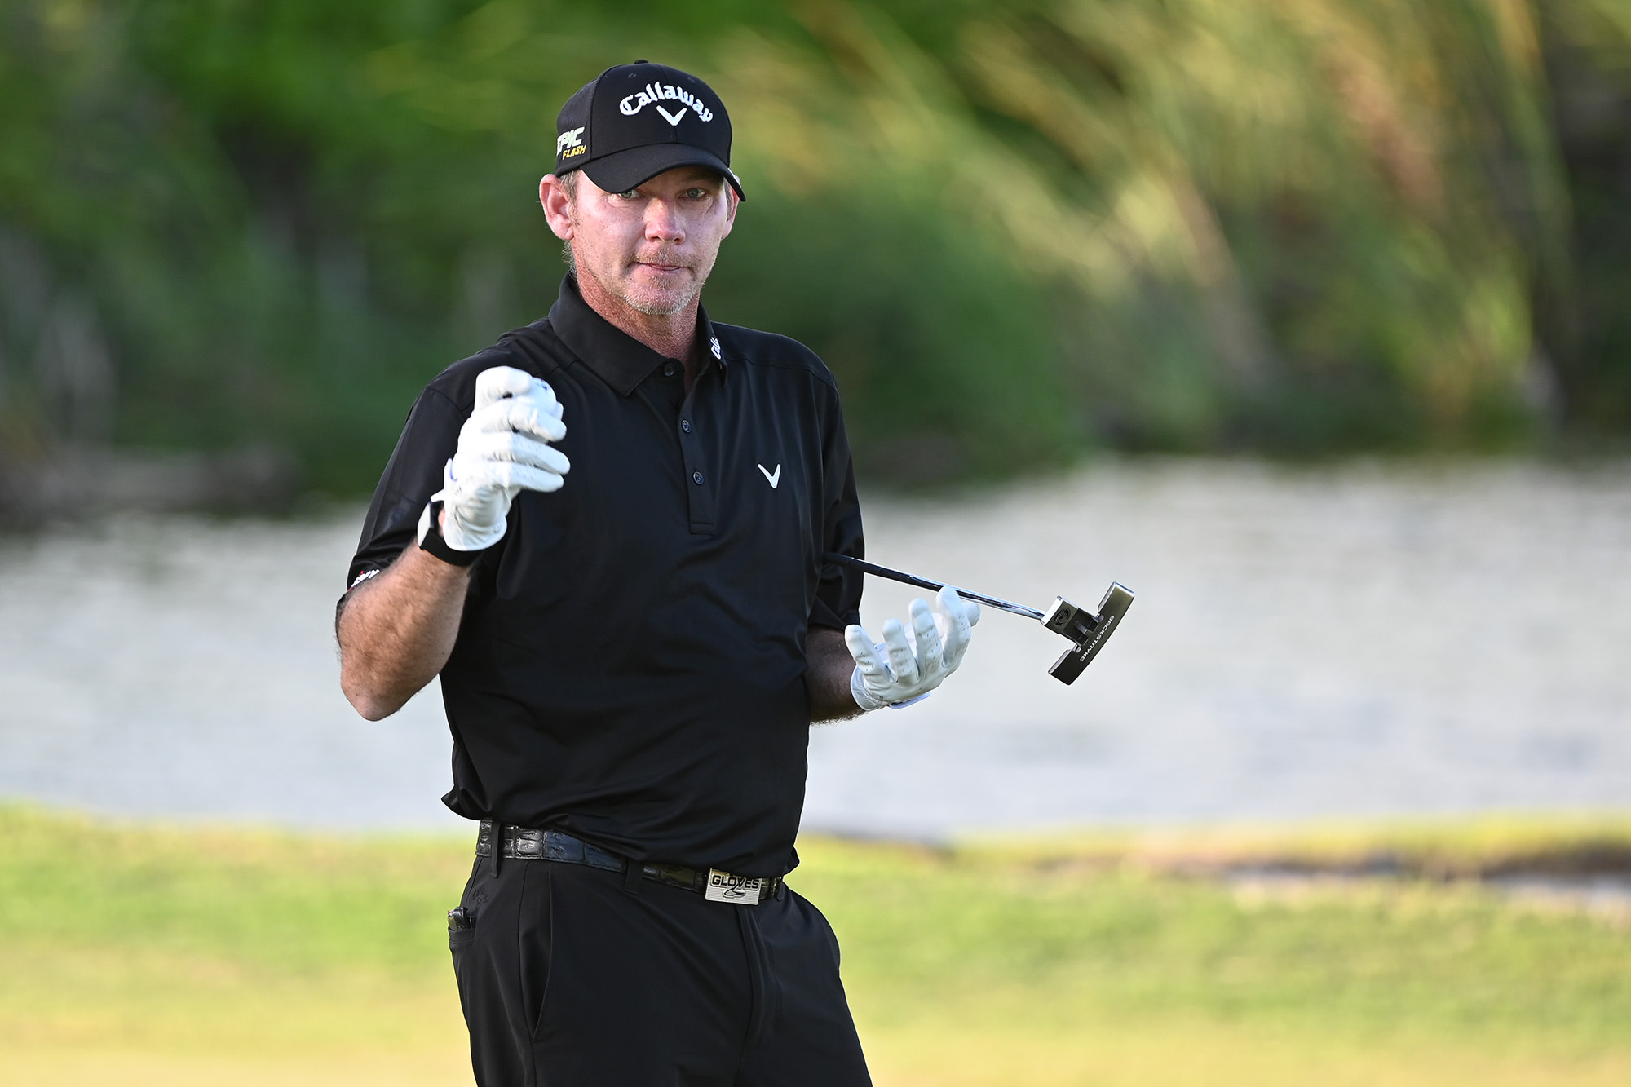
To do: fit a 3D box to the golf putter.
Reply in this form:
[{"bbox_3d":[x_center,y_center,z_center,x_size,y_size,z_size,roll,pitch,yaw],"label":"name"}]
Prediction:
[{"bbox_3d":[0.031,0.017,12.619,0.072,0.107,0.870,29,-8,-32],"label":"golf putter"}]

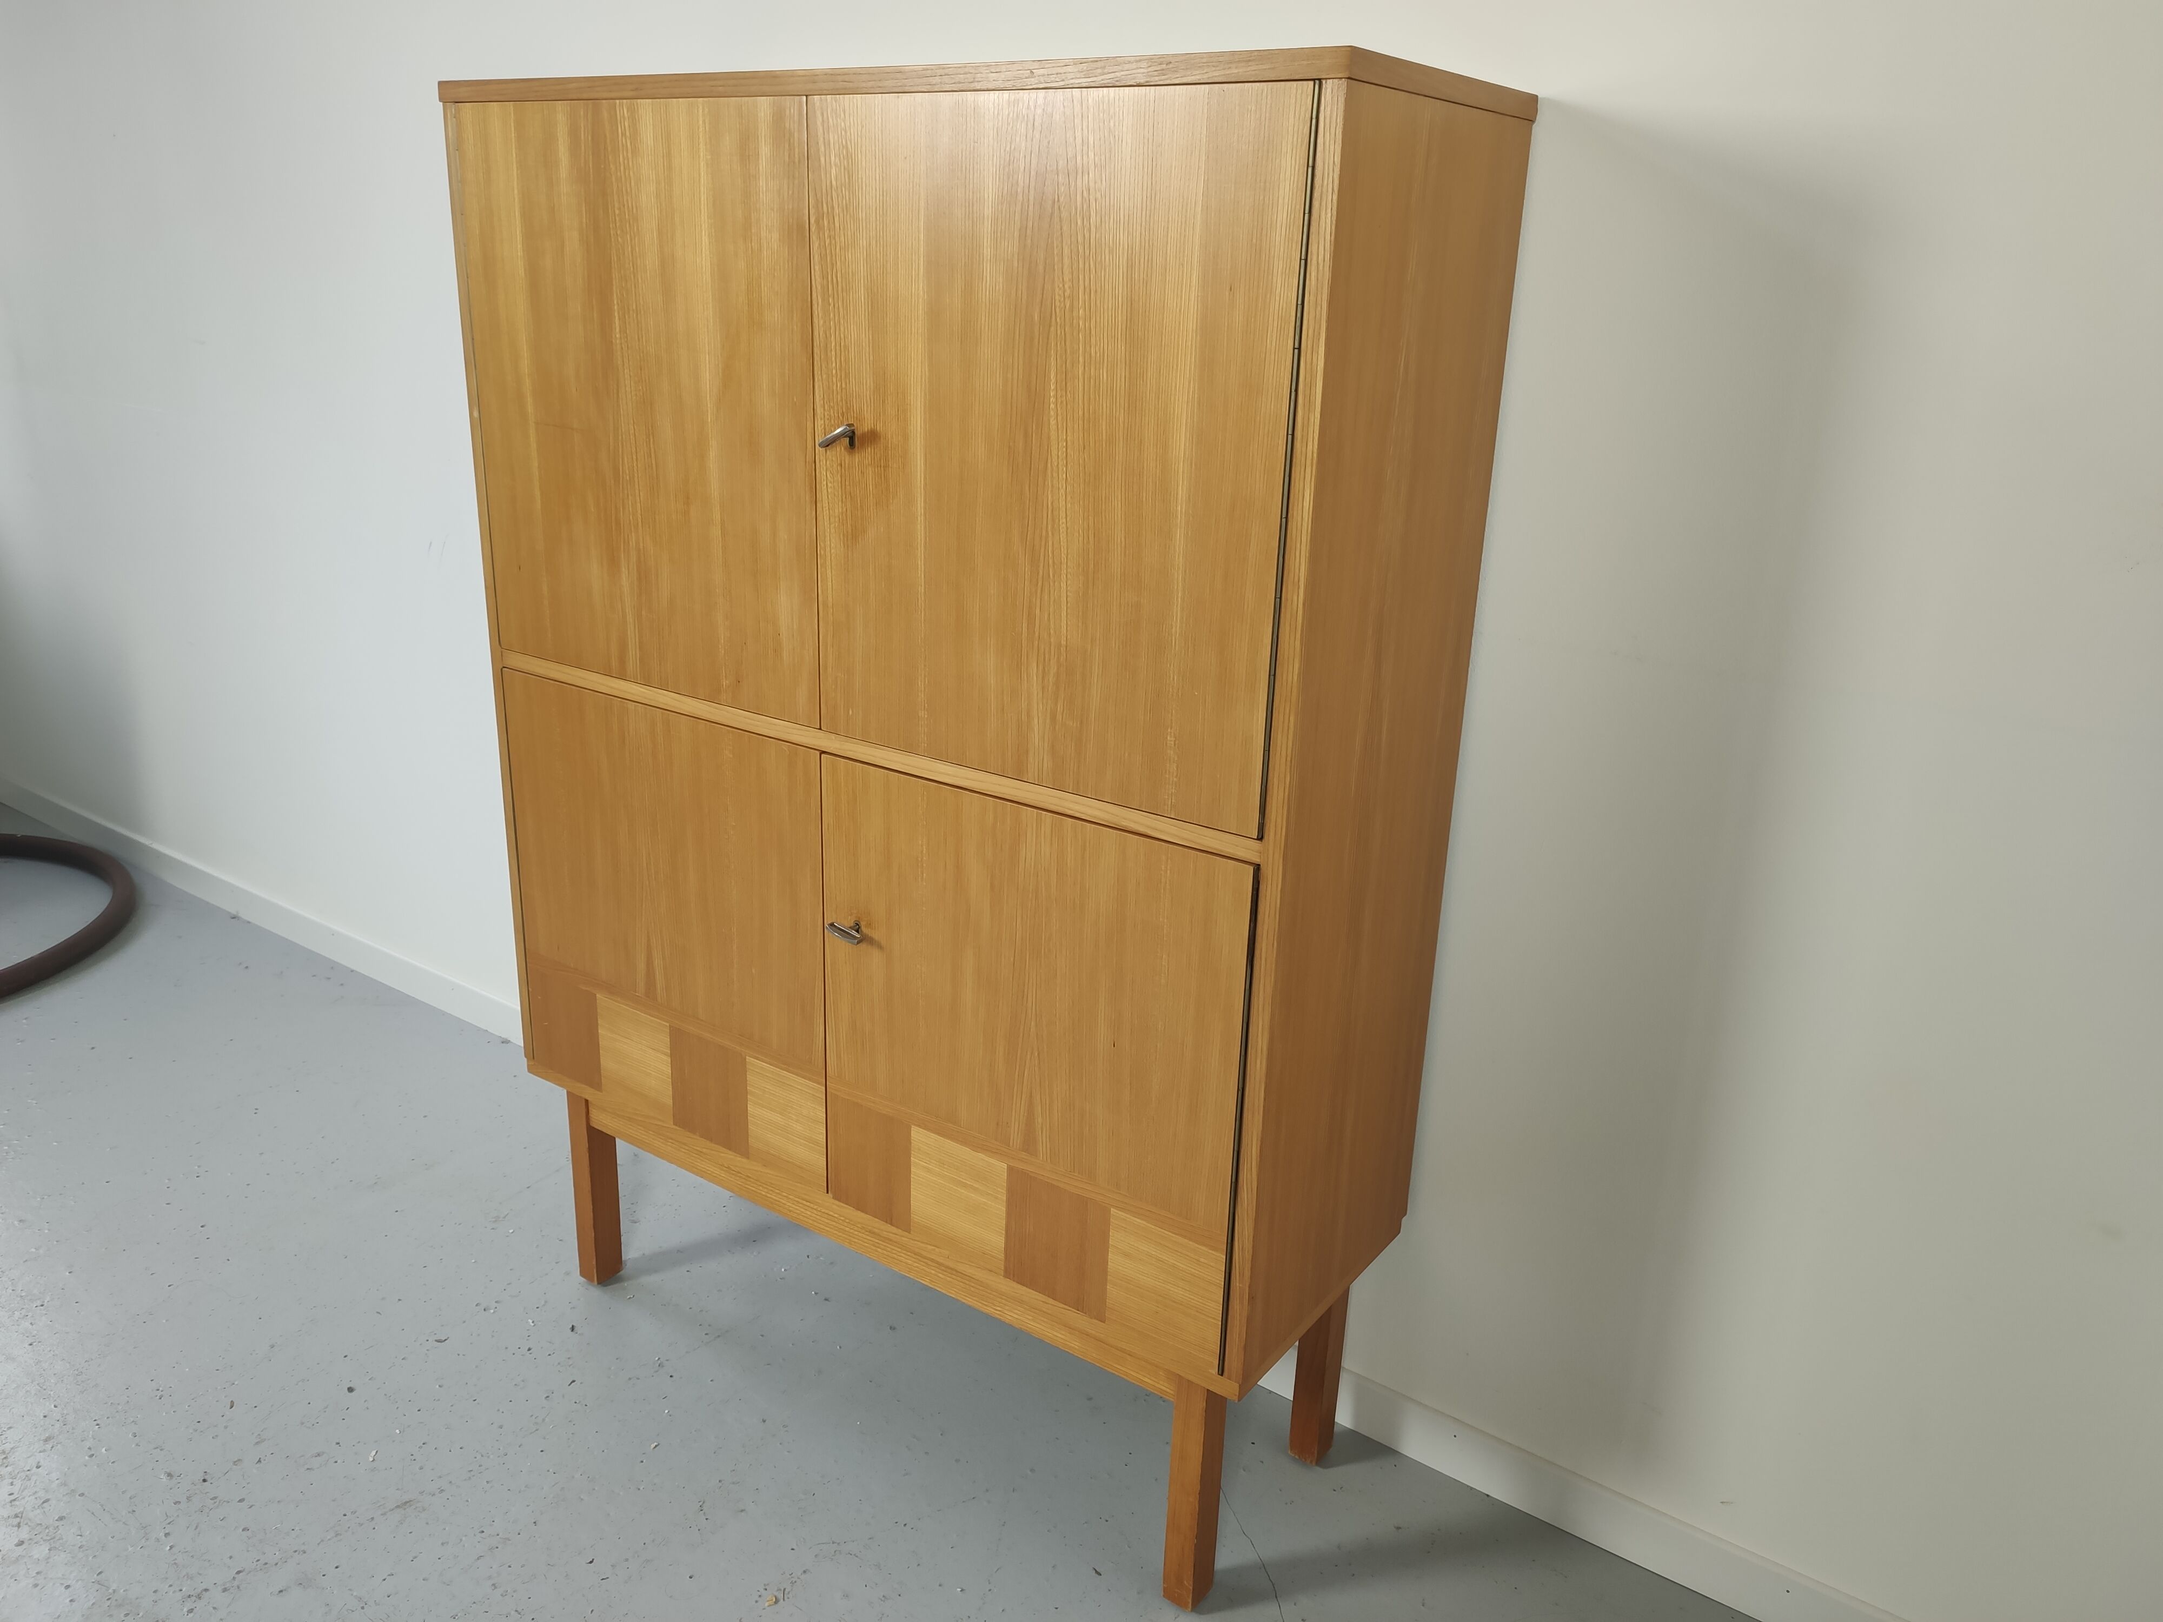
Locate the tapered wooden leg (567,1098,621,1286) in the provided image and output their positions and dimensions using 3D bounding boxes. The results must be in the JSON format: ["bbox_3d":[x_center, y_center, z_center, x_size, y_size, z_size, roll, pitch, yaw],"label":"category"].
[{"bbox_3d":[-0.635,0.476,2.198,0.036,0.295,0.040,15,22,33],"label":"tapered wooden leg"}]

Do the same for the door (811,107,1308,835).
[{"bbox_3d":[-0.039,-0.309,1.468,0.504,0.585,0.022,15,22,33],"label":"door"}]

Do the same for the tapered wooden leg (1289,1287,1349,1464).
[{"bbox_3d":[0.272,0.604,1.913,0.036,0.295,0.040,15,22,33],"label":"tapered wooden leg"}]

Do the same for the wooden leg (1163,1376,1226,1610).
[{"bbox_3d":[0.115,0.670,1.702,0.036,0.295,0.040,15,22,33],"label":"wooden leg"}]

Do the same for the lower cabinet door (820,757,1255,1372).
[{"bbox_3d":[-0.058,0.233,1.652,0.504,0.509,0.022,15,22,33],"label":"lower cabinet door"}]

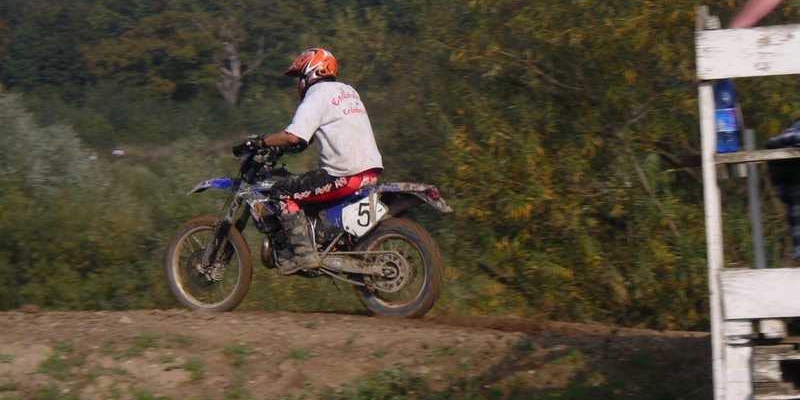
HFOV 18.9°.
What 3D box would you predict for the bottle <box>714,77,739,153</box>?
[{"bbox_3d":[1.166,-0.327,8.600,0.088,0.320,0.088,-3,-1,0],"label":"bottle"}]

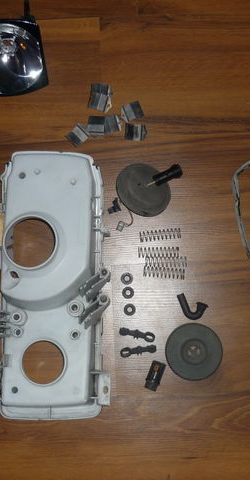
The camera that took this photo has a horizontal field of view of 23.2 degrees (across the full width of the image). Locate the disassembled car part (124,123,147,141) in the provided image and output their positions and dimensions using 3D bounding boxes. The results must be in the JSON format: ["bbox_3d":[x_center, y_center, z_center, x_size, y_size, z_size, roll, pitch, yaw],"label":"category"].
[{"bbox_3d":[0.018,-0.169,0.958,0.035,0.012,0.027,2,87,1],"label":"disassembled car part"}]

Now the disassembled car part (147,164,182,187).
[{"bbox_3d":[0.060,-0.095,0.917,0.057,0.021,0.022,-27,86,0],"label":"disassembled car part"}]

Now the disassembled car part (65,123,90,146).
[{"bbox_3d":[-0.073,-0.161,0.938,0.031,0.011,0.026,-44,86,-2],"label":"disassembled car part"}]

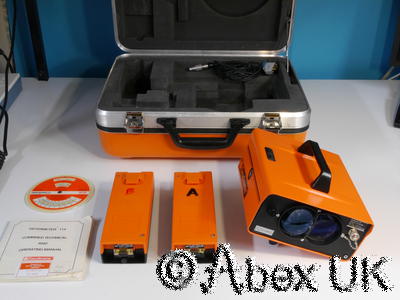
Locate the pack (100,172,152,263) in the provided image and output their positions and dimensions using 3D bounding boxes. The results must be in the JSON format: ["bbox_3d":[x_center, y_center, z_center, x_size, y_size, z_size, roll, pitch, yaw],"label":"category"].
[{"bbox_3d":[-0.125,0.115,0.875,0.073,0.042,0.216,-1,29,-2],"label":"pack"}]

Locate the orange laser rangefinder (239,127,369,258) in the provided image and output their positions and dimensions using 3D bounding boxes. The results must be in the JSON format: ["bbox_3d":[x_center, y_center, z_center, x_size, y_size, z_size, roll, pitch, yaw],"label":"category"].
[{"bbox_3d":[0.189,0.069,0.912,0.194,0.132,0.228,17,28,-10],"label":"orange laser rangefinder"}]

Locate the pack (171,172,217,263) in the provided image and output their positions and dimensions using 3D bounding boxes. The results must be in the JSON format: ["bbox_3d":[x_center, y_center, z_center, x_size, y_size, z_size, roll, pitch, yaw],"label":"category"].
[{"bbox_3d":[-0.011,0.122,0.926,0.077,0.048,0.213,0,31,-1],"label":"pack"}]

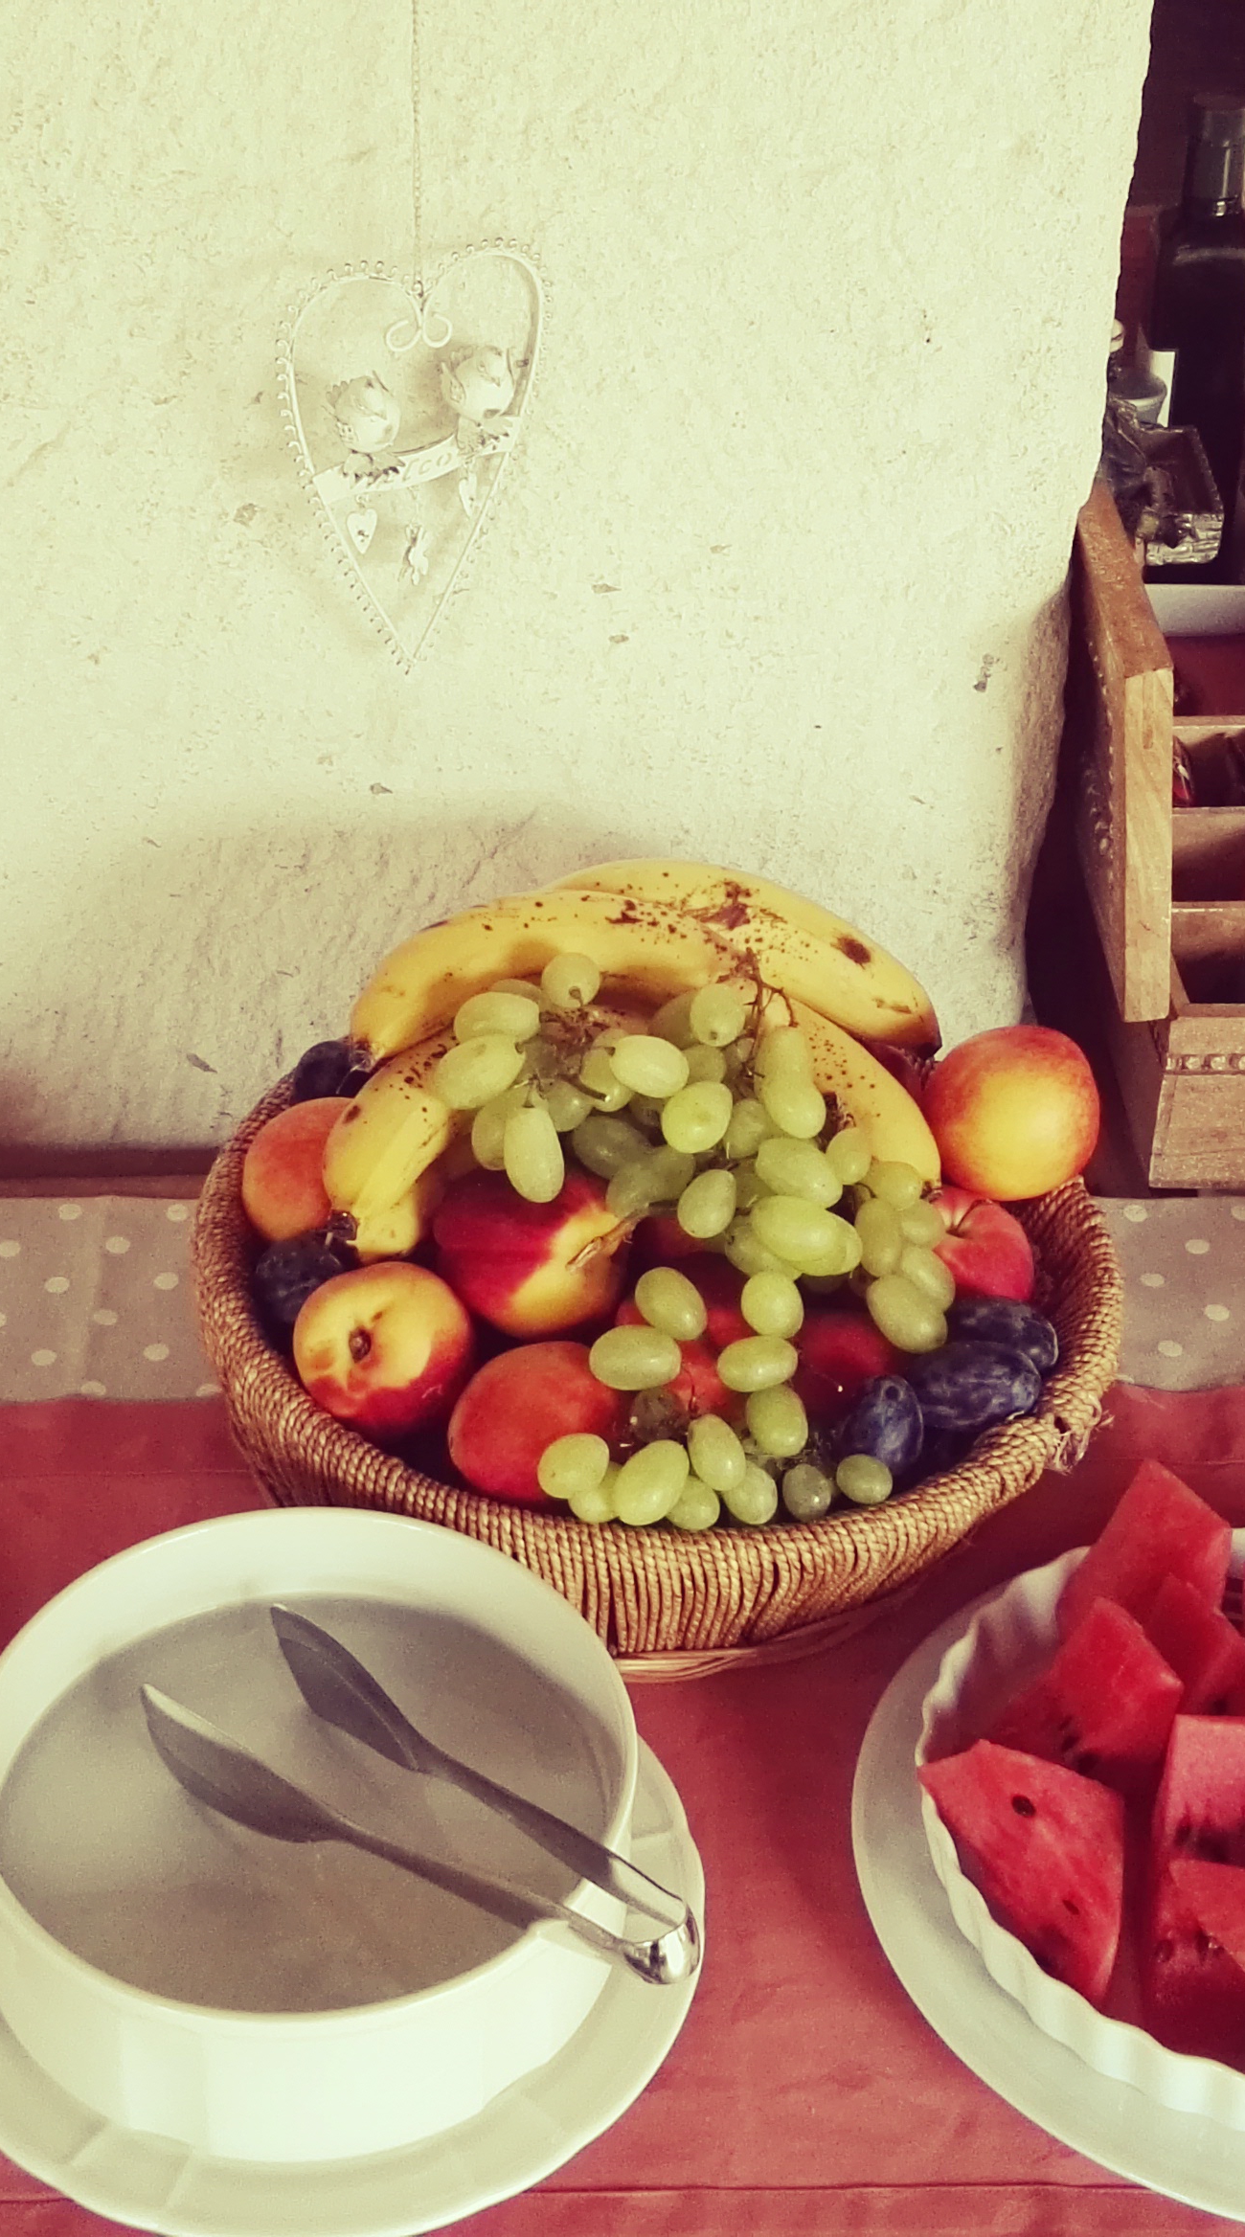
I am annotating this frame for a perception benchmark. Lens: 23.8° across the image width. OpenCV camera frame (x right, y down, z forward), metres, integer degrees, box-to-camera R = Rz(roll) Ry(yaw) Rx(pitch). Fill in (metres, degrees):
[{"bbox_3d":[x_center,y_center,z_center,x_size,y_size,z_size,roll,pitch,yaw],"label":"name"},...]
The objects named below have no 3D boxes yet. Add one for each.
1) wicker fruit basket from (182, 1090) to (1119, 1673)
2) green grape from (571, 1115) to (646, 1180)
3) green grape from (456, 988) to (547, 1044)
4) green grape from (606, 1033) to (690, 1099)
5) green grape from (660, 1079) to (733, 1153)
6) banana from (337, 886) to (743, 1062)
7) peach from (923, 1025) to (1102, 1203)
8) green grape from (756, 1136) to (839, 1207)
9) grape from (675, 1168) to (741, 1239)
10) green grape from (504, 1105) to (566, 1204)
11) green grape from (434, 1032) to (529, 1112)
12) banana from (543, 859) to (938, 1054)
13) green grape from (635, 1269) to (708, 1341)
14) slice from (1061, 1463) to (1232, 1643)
[{"bbox_3d":[0.012,0.080,1.119,0.347,0.099,0.347,0,35,0],"label":"wicker fruit basket"},{"bbox_3d":[-0.004,0.009,1.034,0.029,0.021,0.021,35,29,-1],"label":"green grape"},{"bbox_3d":[-0.044,-0.037,1.064,0.030,0.021,0.021,-12,34,1],"label":"green grape"},{"bbox_3d":[0.010,-0.019,1.101,0.029,0.022,0.022,20,36,-3],"label":"green grape"},{"bbox_3d":[0.026,0.000,1.020,0.023,0.023,0.028,28,-6,-18],"label":"green grape"},{"bbox_3d":[-0.031,-0.057,1.122,0.154,0.058,0.042,-7,18,3],"label":"banana"},{"bbox_3d":[0.143,-0.002,1.083,0.065,0.064,0.065,1,34,-1],"label":"peach"},{"bbox_3d":[0.059,0.018,1.006,0.029,0.021,0.021,31,30,-3],"label":"green grape"},{"bbox_3d":[0.031,0.031,1.064,0.020,0.028,0.020,23,17,-15],"label":"grape"},{"bbox_3d":[-0.031,0.012,1.027,0.021,0.033,0.021,-6,7,-2],"label":"green grape"},{"bbox_3d":[-0.051,-0.017,1.055,0.034,0.024,0.024,-24,2,3],"label":"green grape"},{"bbox_3d":[0.047,-0.064,1.131,0.160,0.054,0.042,20,17,-6],"label":"banana"},{"bbox_3d":[0.017,0.061,0.980,0.021,0.028,0.021,-36,4,22],"label":"green grape"},{"bbox_3d":[0.179,0.152,1.008,0.056,0.068,0.042,8,18,3],"label":"slice"}]

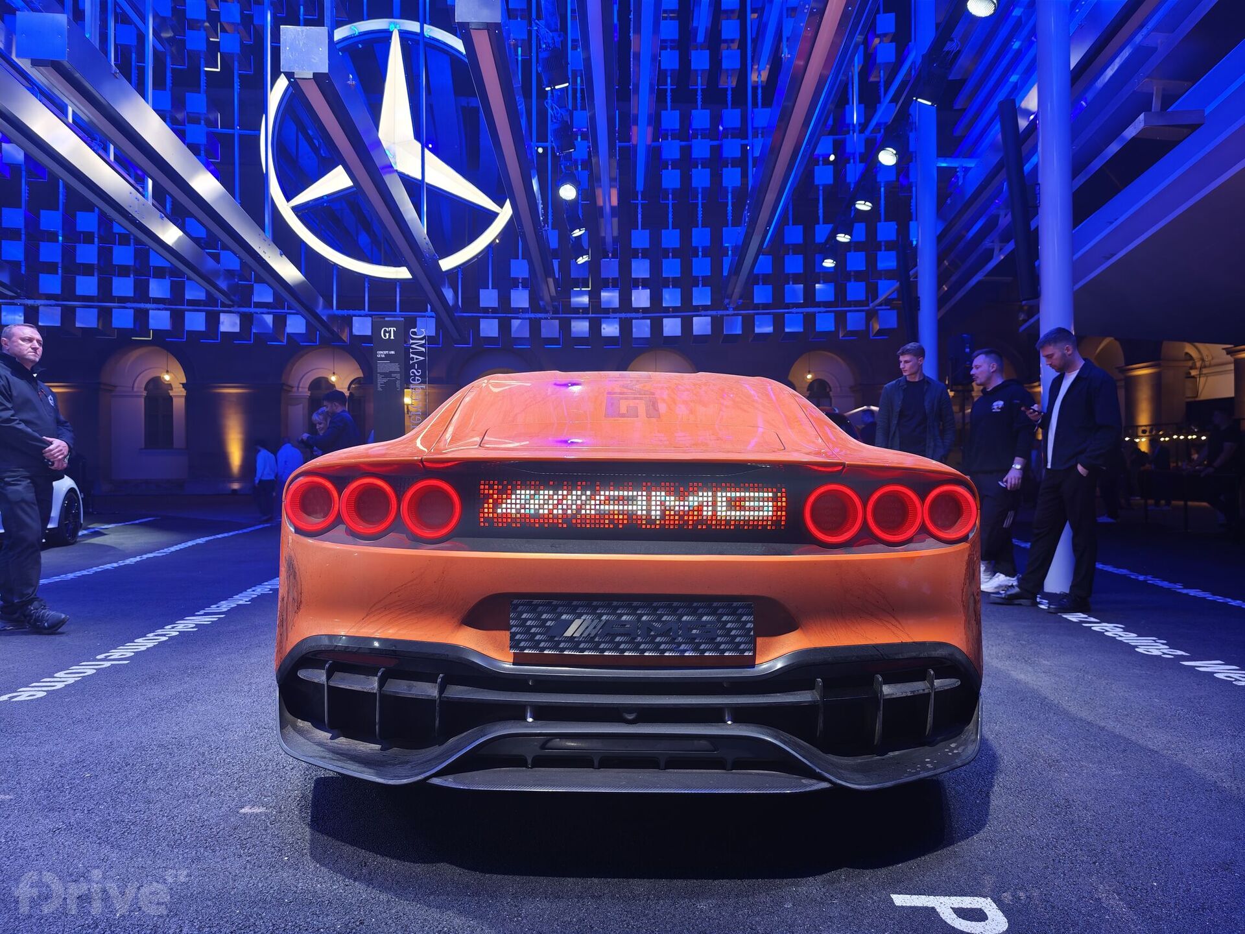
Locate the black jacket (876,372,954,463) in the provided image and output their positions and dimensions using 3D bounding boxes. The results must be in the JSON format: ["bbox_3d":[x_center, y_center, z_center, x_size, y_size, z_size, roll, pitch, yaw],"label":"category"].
[{"bbox_3d":[2.160,-0.310,6.100,0.570,0.730,0.330,1,1,24],"label":"black jacket"}]

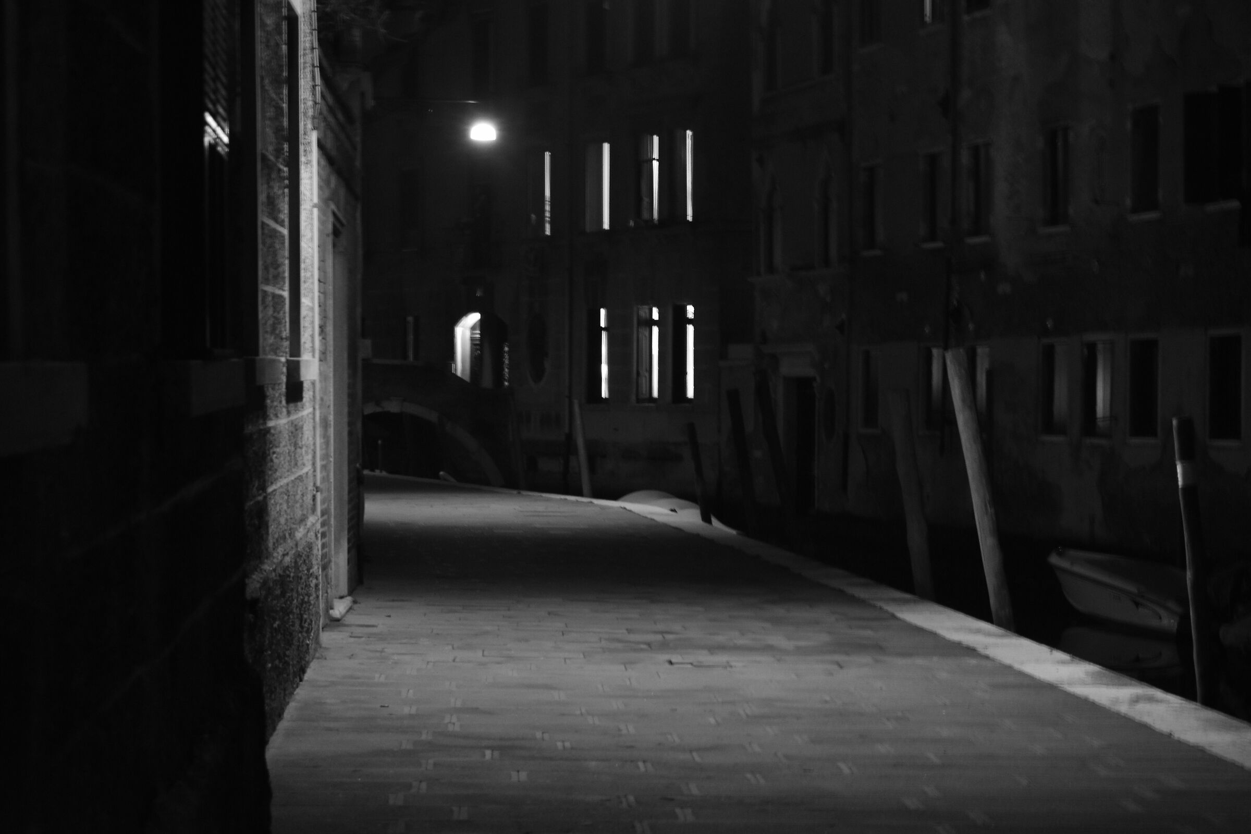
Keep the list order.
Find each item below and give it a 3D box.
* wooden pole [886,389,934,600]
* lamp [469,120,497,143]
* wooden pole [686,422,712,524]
[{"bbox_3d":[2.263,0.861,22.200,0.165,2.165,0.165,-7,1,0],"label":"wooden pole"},{"bbox_3d":[-1.678,-3.357,33.500,0.330,0.250,0.330,0,1,0],"label":"lamp"},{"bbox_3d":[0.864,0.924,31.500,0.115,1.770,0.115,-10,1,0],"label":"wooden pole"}]

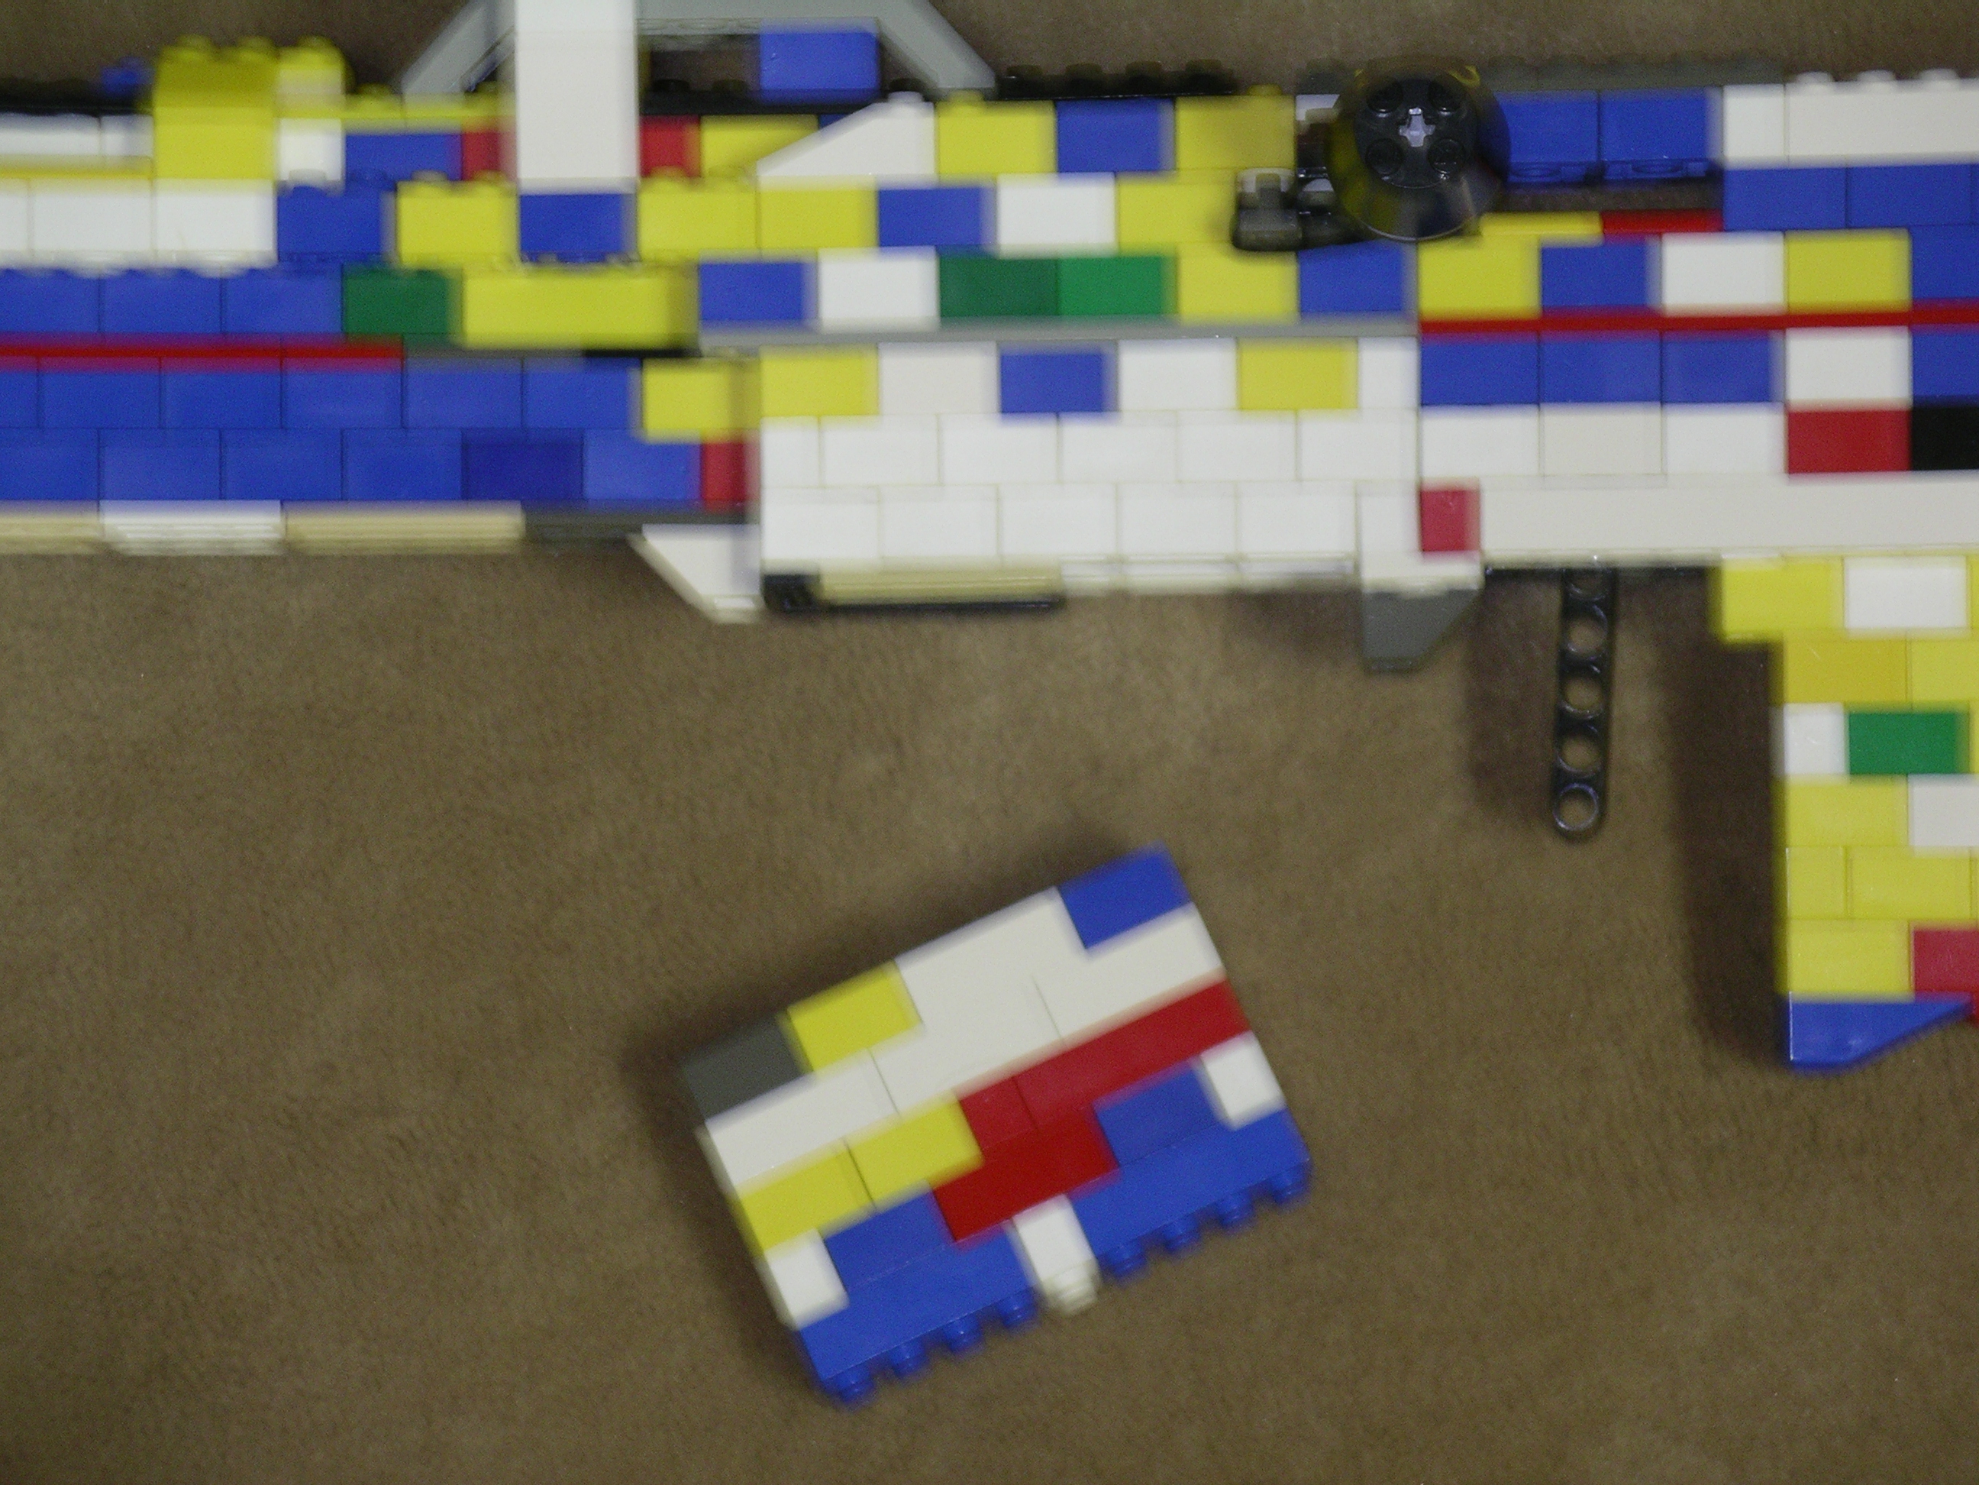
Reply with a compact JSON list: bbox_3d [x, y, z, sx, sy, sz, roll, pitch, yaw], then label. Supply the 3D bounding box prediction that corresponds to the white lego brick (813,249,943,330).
[{"bbox_3d":[-0.015,-0.061,1.198,0.016,0.016,0.011,-1,84,0],"label":"white lego brick"}]

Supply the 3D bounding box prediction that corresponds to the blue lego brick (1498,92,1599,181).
[{"bbox_3d":[0.073,-0.081,1.194,0.016,0.016,0.011,-1,84,0],"label":"blue lego brick"}]

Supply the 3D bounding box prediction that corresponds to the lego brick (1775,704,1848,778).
[{"bbox_3d":[0.110,0.000,1.188,0.008,0.013,0.011,-1,83,5],"label":"lego brick"}]

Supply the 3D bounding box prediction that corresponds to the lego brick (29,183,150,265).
[{"bbox_3d":[-0.119,-0.070,1.191,0.016,0.016,0.011,-1,84,0],"label":"lego brick"}]

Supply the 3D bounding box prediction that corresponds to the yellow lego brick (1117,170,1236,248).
[{"bbox_3d":[0.025,-0.071,1.198,0.016,0.016,0.011,-1,84,0],"label":"yellow lego brick"}]

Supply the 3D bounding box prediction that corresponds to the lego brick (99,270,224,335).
[{"bbox_3d":[-0.111,-0.059,1.200,0.016,0.016,0.010,-1,90,0],"label":"lego brick"}]

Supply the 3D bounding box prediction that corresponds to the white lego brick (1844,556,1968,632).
[{"bbox_3d":[0.121,-0.020,1.182,0.016,0.015,0.011,0,85,3],"label":"white lego brick"}]

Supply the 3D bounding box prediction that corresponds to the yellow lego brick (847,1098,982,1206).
[{"bbox_3d":[-0.009,0.055,1.197,0.016,0.015,0.011,-24,84,1],"label":"yellow lego brick"}]

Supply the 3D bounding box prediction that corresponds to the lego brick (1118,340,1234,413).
[{"bbox_3d":[0.025,-0.048,1.190,0.016,0.015,0.011,0,85,3],"label":"lego brick"}]

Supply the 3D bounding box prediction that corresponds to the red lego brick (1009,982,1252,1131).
[{"bbox_3d":[0.019,0.042,1.197,0.032,0.015,0.011,-24,84,1],"label":"red lego brick"}]

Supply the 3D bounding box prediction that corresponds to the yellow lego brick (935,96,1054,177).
[{"bbox_3d":[0.001,-0.082,1.205,0.016,0.016,0.010,-1,90,0],"label":"yellow lego brick"}]

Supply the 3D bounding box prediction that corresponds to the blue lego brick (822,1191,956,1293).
[{"bbox_3d":[-0.013,0.068,1.209,0.016,0.016,0.011,-24,83,0],"label":"blue lego brick"}]

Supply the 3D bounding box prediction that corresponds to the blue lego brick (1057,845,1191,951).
[{"bbox_3d":[0.019,0.022,1.210,0.016,0.015,0.011,-24,82,2],"label":"blue lego brick"}]

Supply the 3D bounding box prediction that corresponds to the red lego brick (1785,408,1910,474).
[{"bbox_3d":[0.114,-0.040,1.191,0.016,0.016,0.011,-1,84,0],"label":"red lego brick"}]

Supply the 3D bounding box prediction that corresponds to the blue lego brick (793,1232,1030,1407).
[{"bbox_3d":[-0.009,0.077,1.214,0.032,0.016,0.011,-24,85,-2],"label":"blue lego brick"}]

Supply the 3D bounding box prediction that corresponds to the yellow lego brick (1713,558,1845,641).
[{"bbox_3d":[0.106,-0.019,1.191,0.016,0.015,0.011,-1,83,5],"label":"yellow lego brick"}]

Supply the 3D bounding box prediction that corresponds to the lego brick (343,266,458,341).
[{"bbox_3d":[-0.077,-0.059,1.190,0.016,0.015,0.011,0,85,3],"label":"lego brick"}]

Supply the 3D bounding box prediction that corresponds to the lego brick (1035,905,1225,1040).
[{"bbox_3d":[0.019,0.032,1.197,0.024,0.015,0.011,-24,84,1],"label":"lego brick"}]

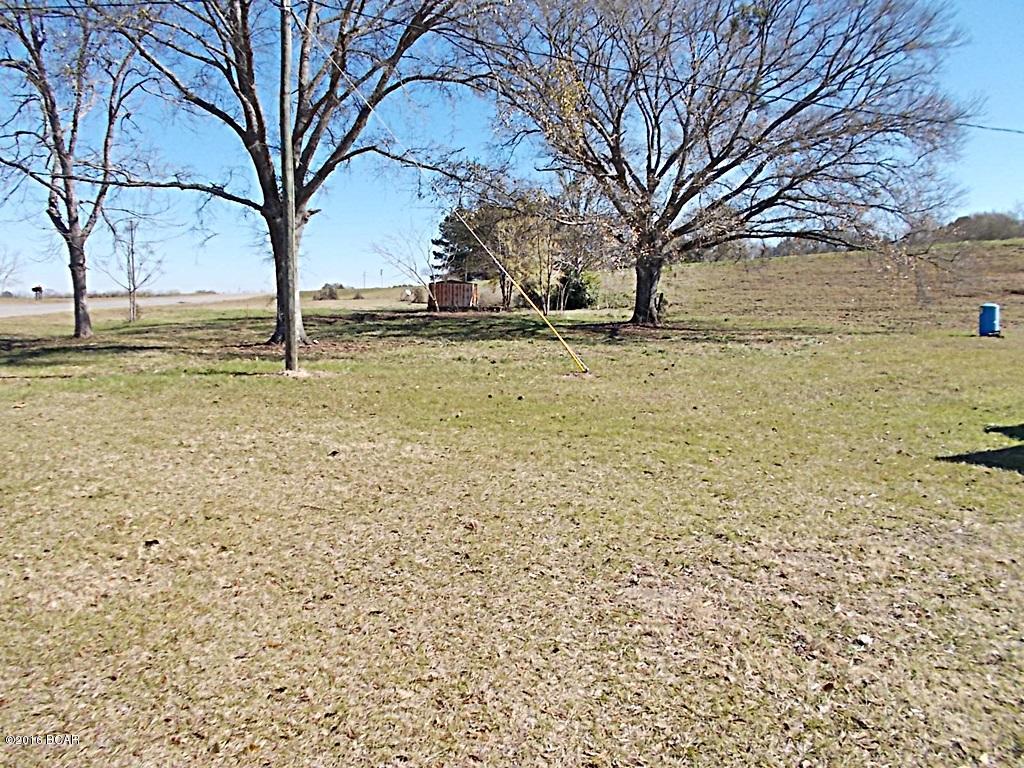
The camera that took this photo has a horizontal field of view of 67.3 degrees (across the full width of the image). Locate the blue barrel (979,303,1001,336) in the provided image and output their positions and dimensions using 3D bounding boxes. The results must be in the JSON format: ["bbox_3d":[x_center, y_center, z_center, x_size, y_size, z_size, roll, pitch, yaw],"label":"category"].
[{"bbox_3d":[15.475,-2.072,24.900,0.580,0.970,0.580,4,8,32],"label":"blue barrel"}]

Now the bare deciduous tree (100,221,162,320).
[{"bbox_3d":[-21.711,-6.410,44.000,3.200,5.700,3.200,0,7,0],"label":"bare deciduous tree"}]

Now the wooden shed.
[{"bbox_3d":[-4.608,-7.001,61.000,3.450,2.340,3.300,1,7,2],"label":"wooden shed"}]

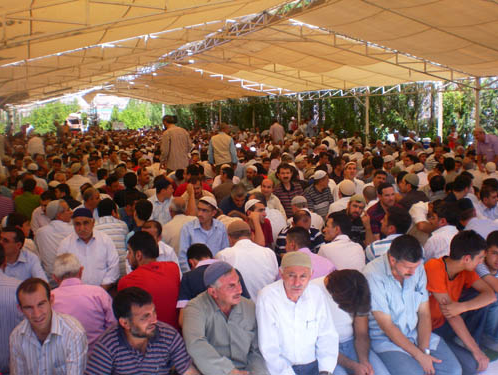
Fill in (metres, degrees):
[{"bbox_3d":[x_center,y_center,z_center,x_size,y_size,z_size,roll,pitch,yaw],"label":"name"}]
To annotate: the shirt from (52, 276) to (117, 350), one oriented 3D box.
[{"bbox_3d":[-0.994,0.828,3.238,0.460,0.600,0.320,-2,7,-6],"label":"shirt"}]

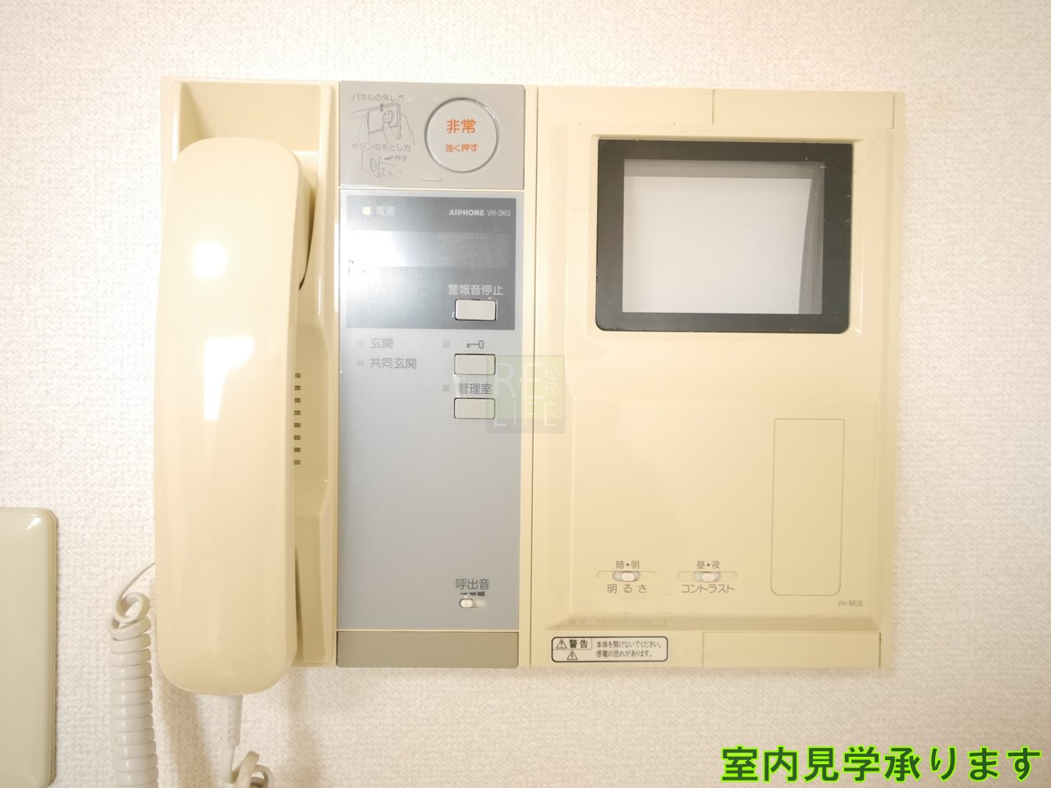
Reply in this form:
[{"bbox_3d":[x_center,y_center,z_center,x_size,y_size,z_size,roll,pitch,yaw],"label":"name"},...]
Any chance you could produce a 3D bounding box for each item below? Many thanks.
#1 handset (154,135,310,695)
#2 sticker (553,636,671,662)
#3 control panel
[{"bbox_3d":[-0.107,0.006,0.319,0.047,0.203,0.048,0,-1,-2],"label":"handset"},{"bbox_3d":[0.033,0.101,0.338,0.047,0.011,0.001,0,2,-2],"label":"sticker"},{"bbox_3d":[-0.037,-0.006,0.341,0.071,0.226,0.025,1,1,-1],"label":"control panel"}]

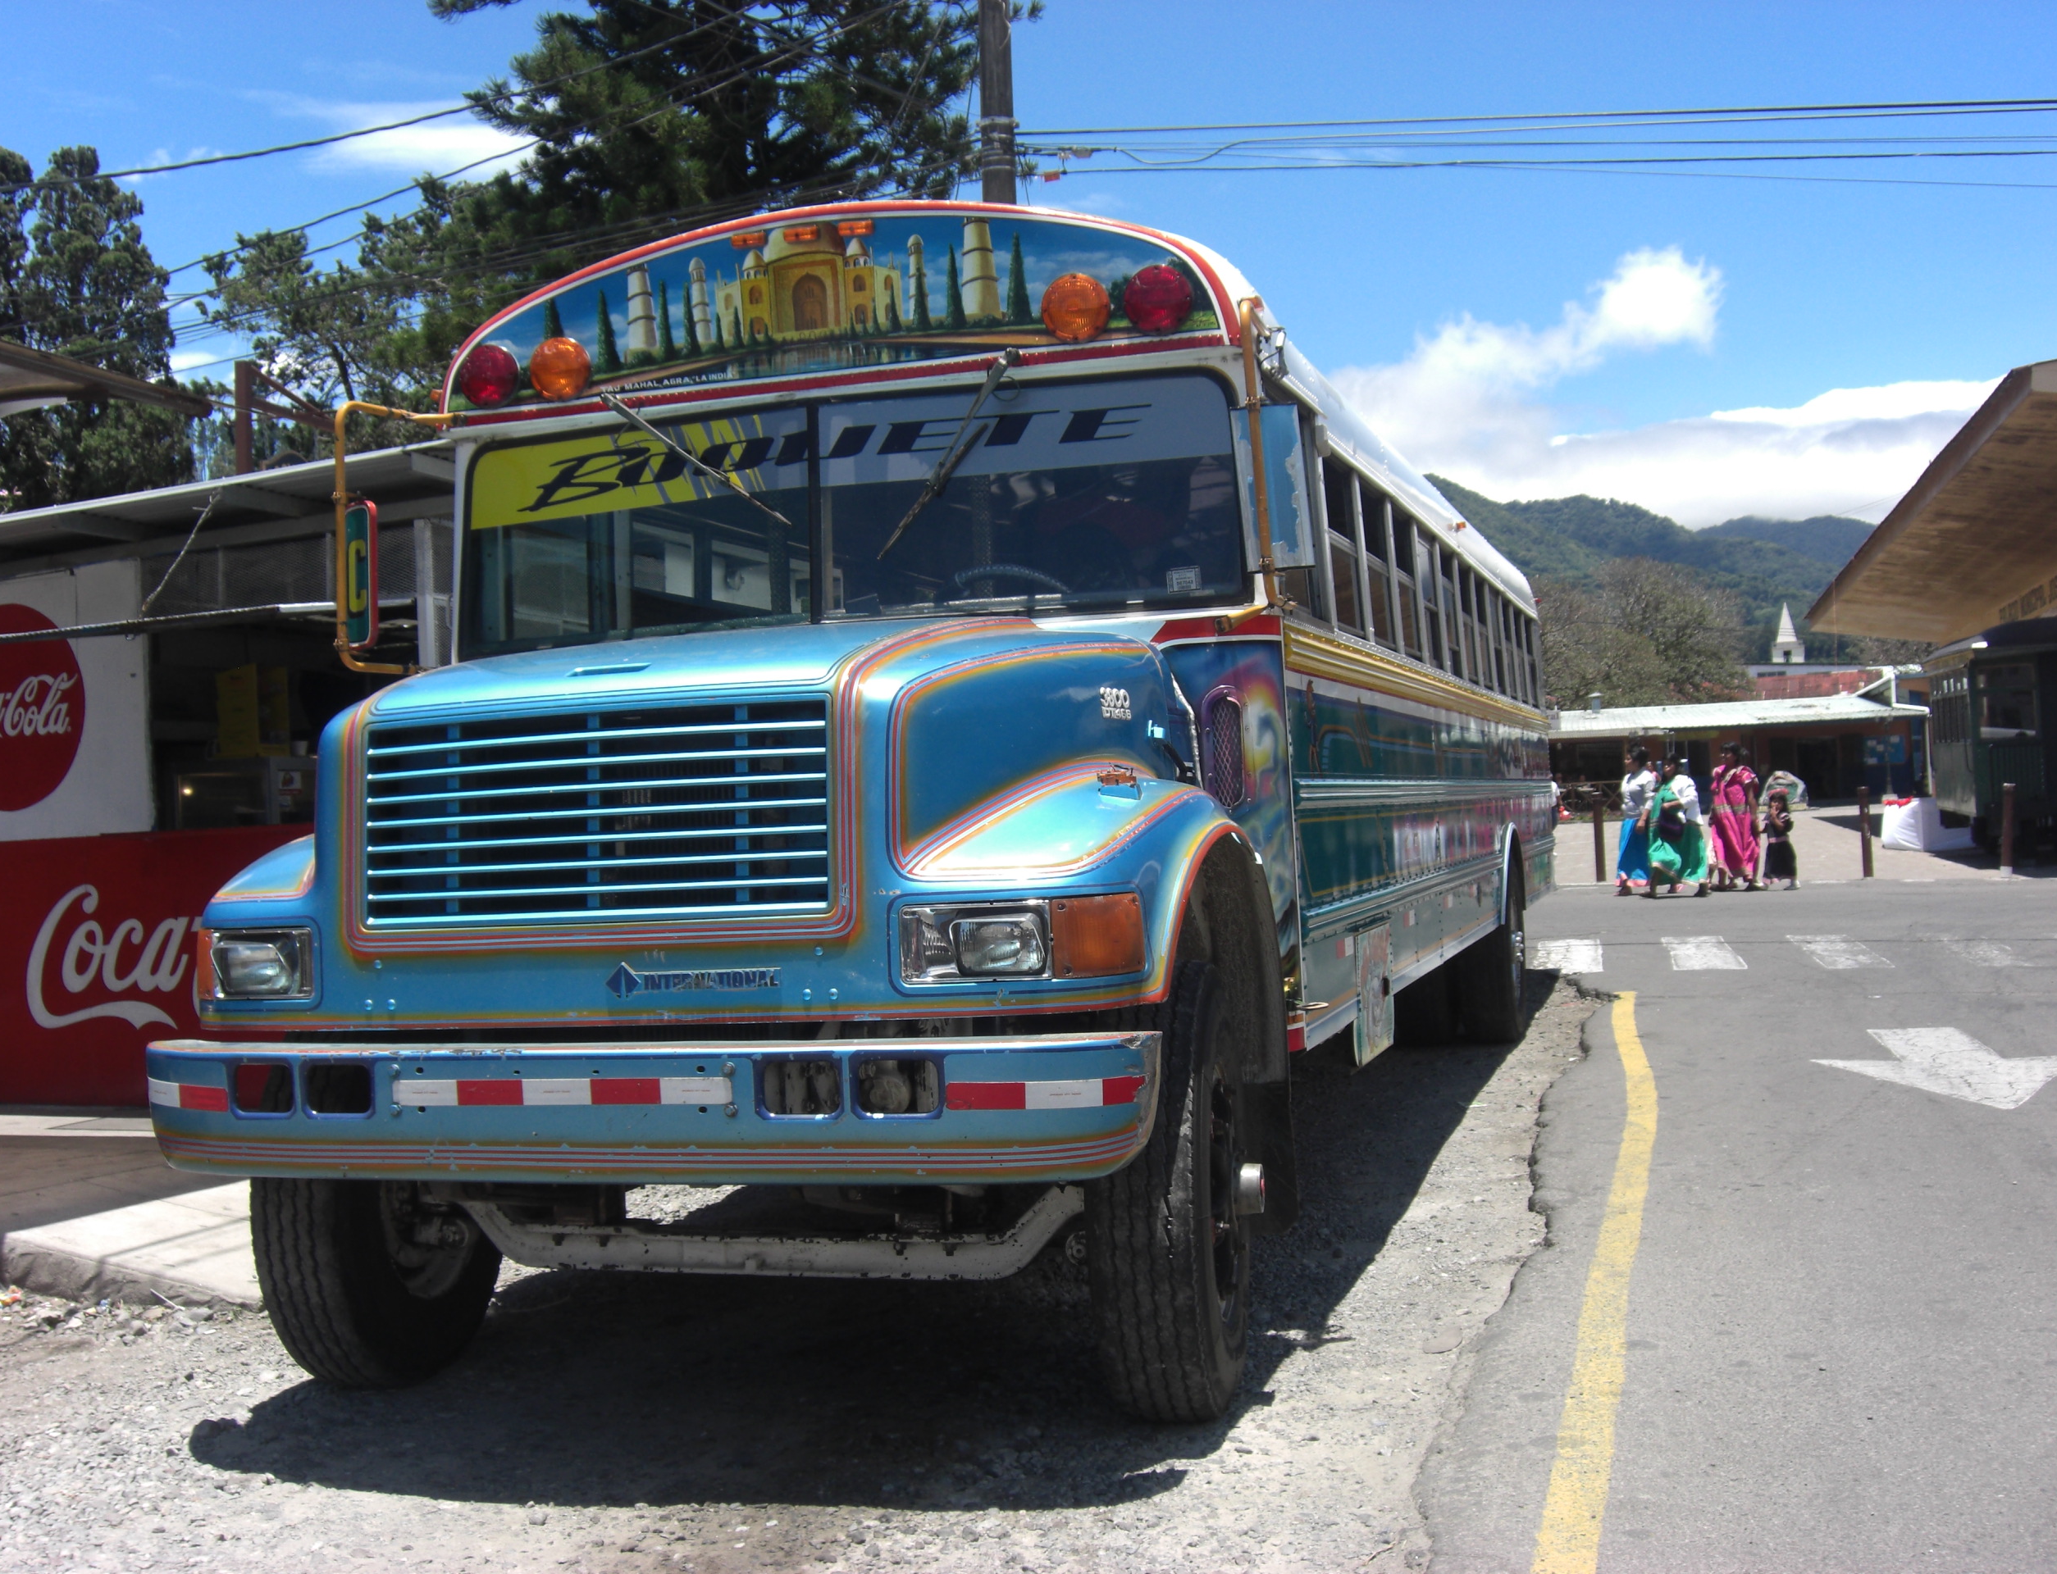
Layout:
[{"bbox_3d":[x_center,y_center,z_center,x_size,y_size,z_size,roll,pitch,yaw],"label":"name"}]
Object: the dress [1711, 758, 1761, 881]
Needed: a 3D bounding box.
[{"bbox_3d":[7.476,0.356,24.400,0.380,1.230,0.460,-2,-1,-37],"label":"dress"}]

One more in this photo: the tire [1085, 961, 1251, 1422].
[{"bbox_3d":[0.335,0.908,5.239,0.265,1.020,1.020,-3,-1,10],"label":"tire"}]

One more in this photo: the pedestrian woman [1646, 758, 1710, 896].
[{"bbox_3d":[6.764,0.418,24.000,0.520,1.430,0.470,-2,-1,-31],"label":"pedestrian woman"}]

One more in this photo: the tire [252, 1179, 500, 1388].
[{"bbox_3d":[-1.634,1.004,5.856,0.265,1.020,1.020,-3,-1,10],"label":"tire"}]

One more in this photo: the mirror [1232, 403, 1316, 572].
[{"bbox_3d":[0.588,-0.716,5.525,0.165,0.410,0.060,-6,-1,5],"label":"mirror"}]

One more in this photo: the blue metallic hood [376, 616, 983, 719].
[{"bbox_3d":[-0.736,-0.293,5.498,1.300,0.280,1.280,-3,-1,17],"label":"blue metallic hood"}]

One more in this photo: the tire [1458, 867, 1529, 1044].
[{"bbox_3d":[2.410,0.808,11.914,0.265,1.020,1.020,-3,-1,17],"label":"tire"}]

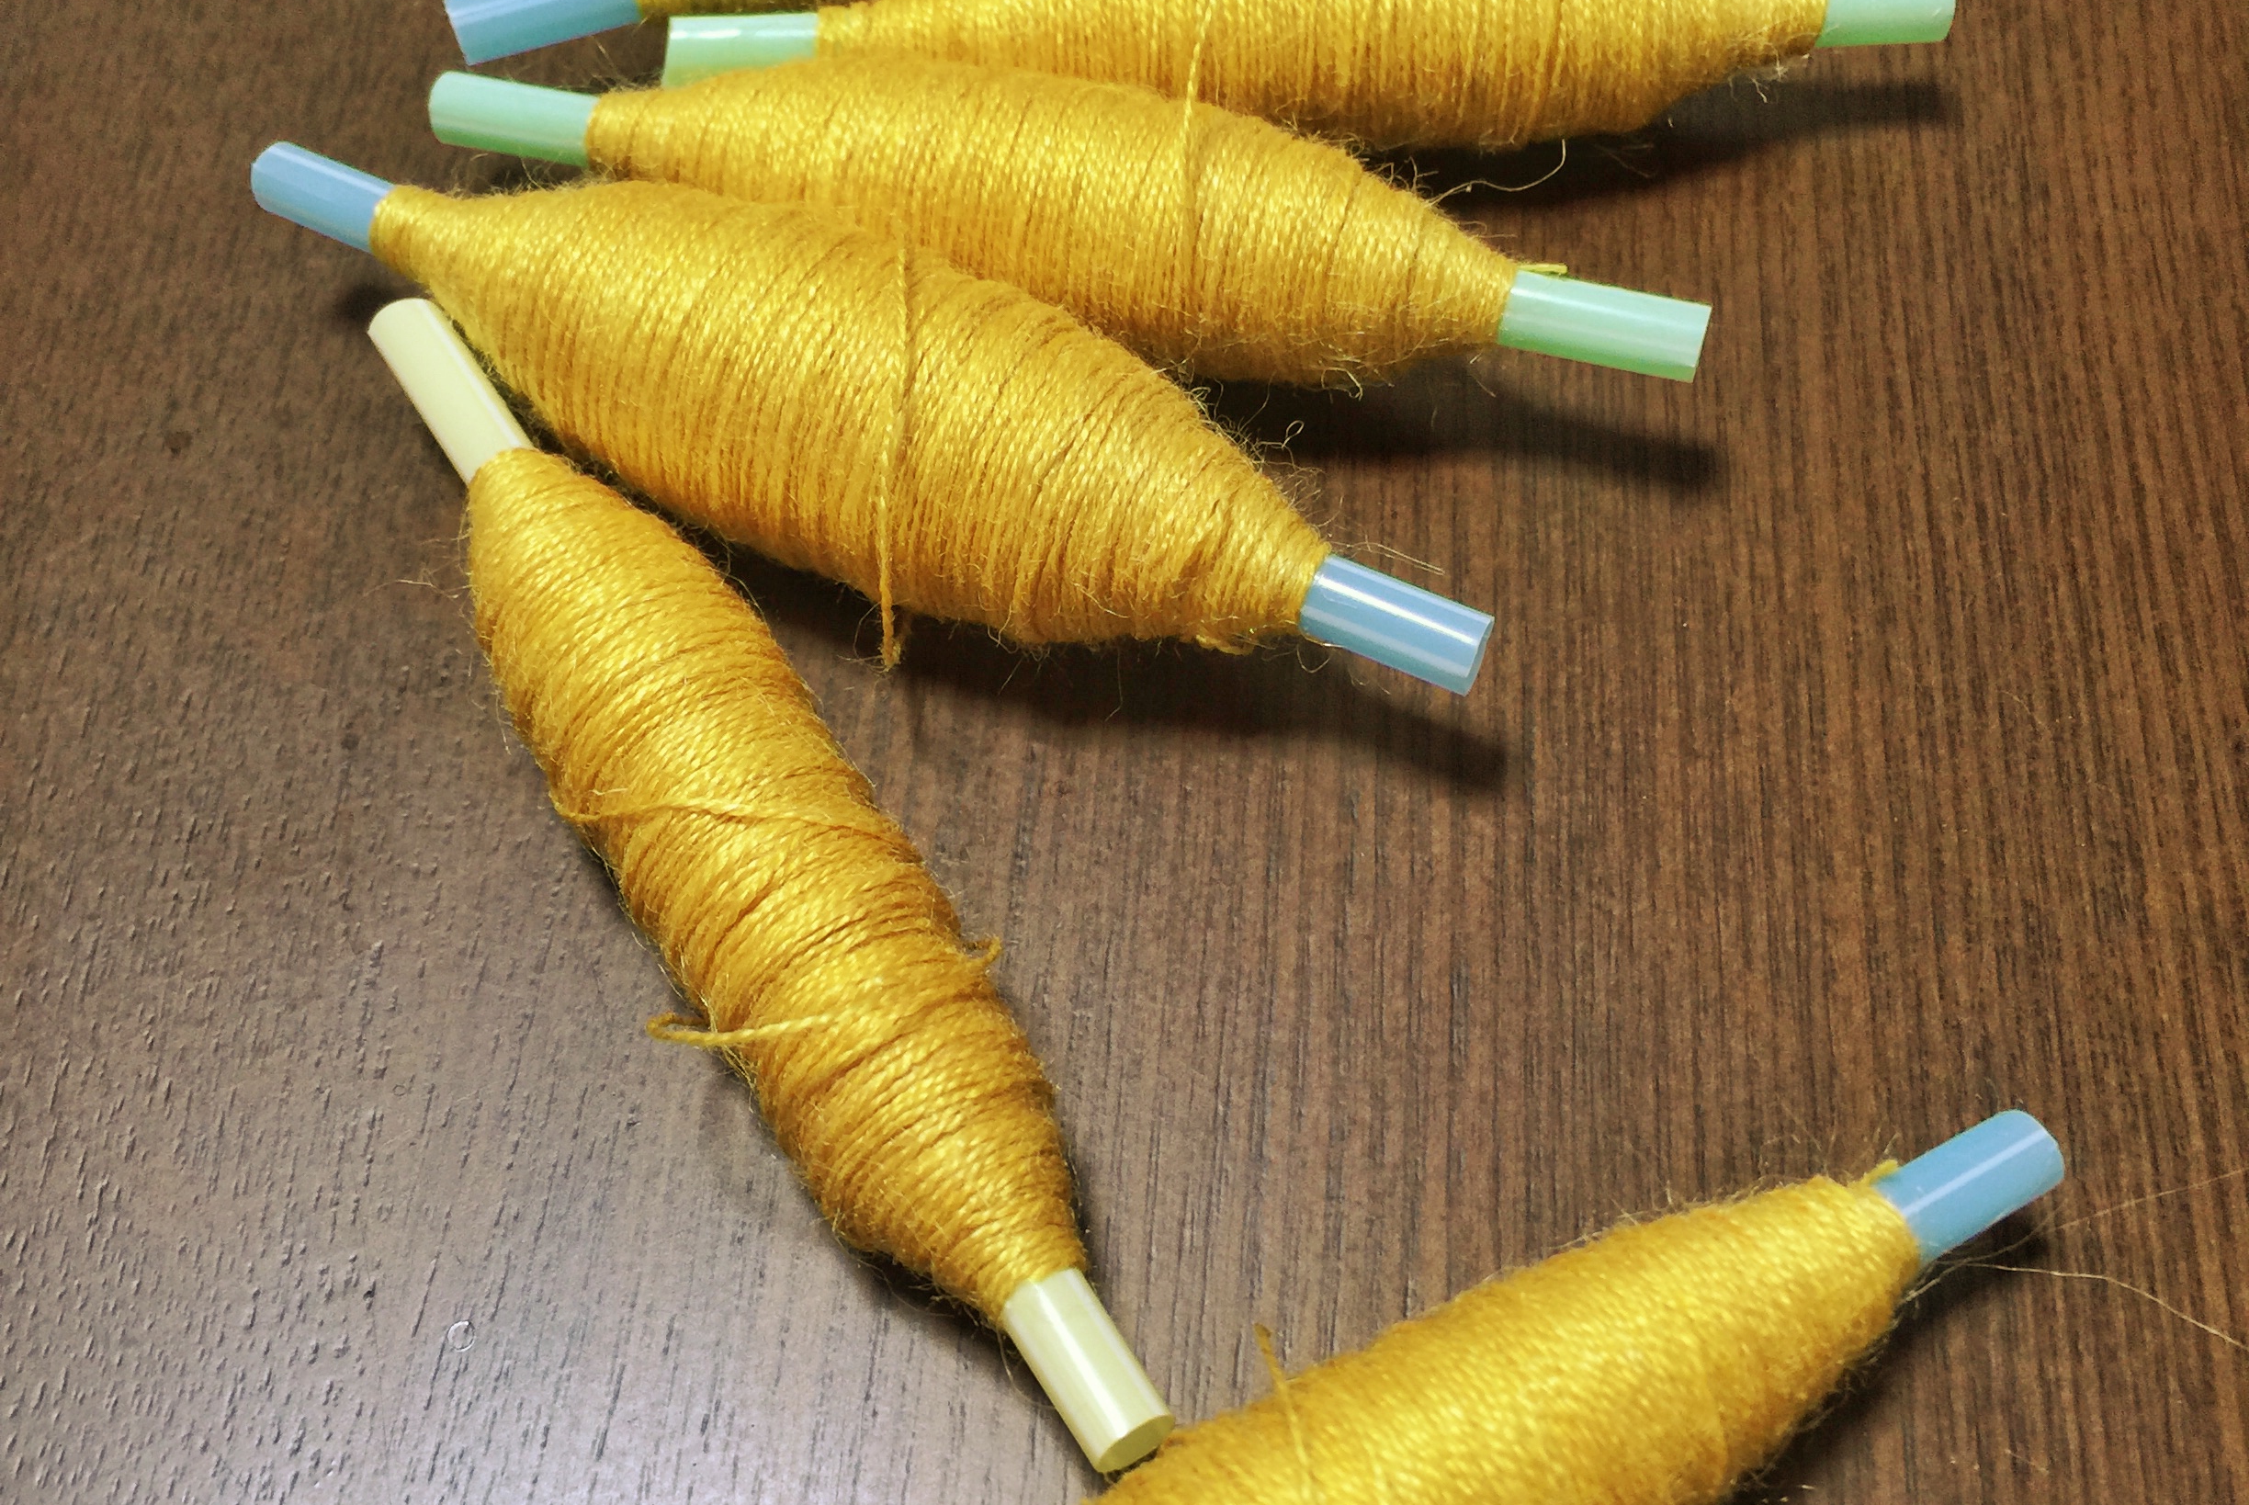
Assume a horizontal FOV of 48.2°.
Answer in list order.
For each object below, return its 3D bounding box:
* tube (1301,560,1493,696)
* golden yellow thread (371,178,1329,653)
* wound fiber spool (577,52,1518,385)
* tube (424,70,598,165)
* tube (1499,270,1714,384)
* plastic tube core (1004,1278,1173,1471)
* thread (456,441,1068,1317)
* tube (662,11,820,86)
[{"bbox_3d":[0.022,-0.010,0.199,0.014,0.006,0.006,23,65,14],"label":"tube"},{"bbox_3d":[-0.025,-0.030,0.212,0.091,0.028,0.028,23,65,14],"label":"golden yellow thread"},{"bbox_3d":[-0.007,-0.044,0.206,0.078,0.022,0.022,13,64,9],"label":"wound fiber spool"},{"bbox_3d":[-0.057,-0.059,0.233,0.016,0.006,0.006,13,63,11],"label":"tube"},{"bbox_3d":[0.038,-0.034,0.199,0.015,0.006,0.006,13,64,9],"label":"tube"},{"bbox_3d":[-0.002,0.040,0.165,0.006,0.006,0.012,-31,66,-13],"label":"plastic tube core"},{"bbox_3d":[-0.027,0.007,0.183,0.020,0.020,0.079,-31,66,-13],"label":"thread"},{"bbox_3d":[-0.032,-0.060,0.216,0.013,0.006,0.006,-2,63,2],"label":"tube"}]

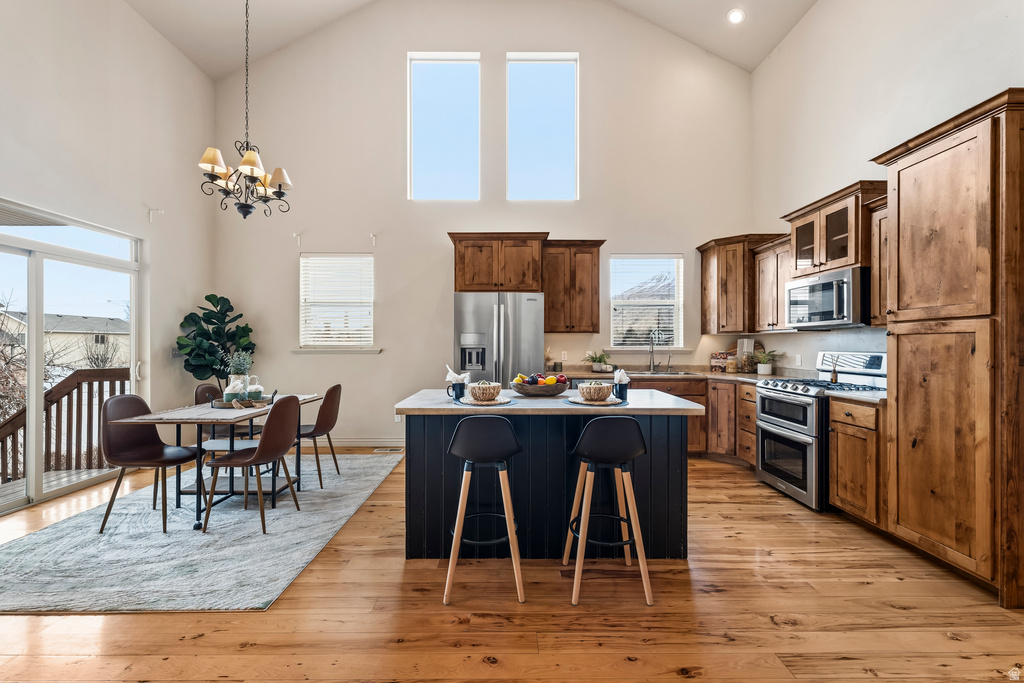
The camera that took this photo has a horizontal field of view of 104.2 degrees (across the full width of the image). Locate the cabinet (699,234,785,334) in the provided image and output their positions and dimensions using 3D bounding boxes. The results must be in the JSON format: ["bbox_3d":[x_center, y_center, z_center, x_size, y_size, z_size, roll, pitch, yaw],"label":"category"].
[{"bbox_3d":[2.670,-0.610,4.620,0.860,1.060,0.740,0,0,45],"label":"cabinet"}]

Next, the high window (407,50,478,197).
[{"bbox_3d":[-0.836,-2.655,4.970,0.905,1.826,0.130,0,0,0],"label":"high window"}]

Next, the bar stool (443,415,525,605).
[{"bbox_3d":[-0.140,0.825,2.135,0.400,0.920,0.400,0,0,-1],"label":"bar stool"}]

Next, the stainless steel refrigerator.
[{"bbox_3d":[-0.126,0.400,4.400,0.910,1.780,0.810,0,0,-1],"label":"stainless steel refrigerator"}]

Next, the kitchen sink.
[{"bbox_3d":[1.690,0.475,4.550,0.840,0.200,0.540,0,0,-1],"label":"kitchen sink"}]

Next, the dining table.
[{"bbox_3d":[-2.318,0.926,3.330,0.850,0.750,1.240,0,0,0],"label":"dining table"}]

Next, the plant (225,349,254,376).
[{"bbox_3d":[-2.360,0.185,3.440,0.240,0.210,0.220,0,0,-1],"label":"plant"}]

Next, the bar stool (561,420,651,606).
[{"bbox_3d":[0.483,0.833,2.128,0.435,0.925,0.425,0,0,0],"label":"bar stool"}]

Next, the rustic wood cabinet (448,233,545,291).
[{"bbox_3d":[-0.145,-0.834,4.564,1.060,0.620,0.700,0,0,0],"label":"rustic wood cabinet"}]

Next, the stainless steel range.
[{"bbox_3d":[2.581,0.703,3.342,0.710,1.200,0.760,0,0,0],"label":"stainless steel range"}]

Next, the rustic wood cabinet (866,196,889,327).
[{"bbox_3d":[2.760,-0.550,2.703,0.380,0.890,0.460,0,0,0],"label":"rustic wood cabinet"}]

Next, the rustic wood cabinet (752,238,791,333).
[{"bbox_3d":[2.780,-0.540,4.020,0.370,0.910,0.560,0,0,0],"label":"rustic wood cabinet"}]

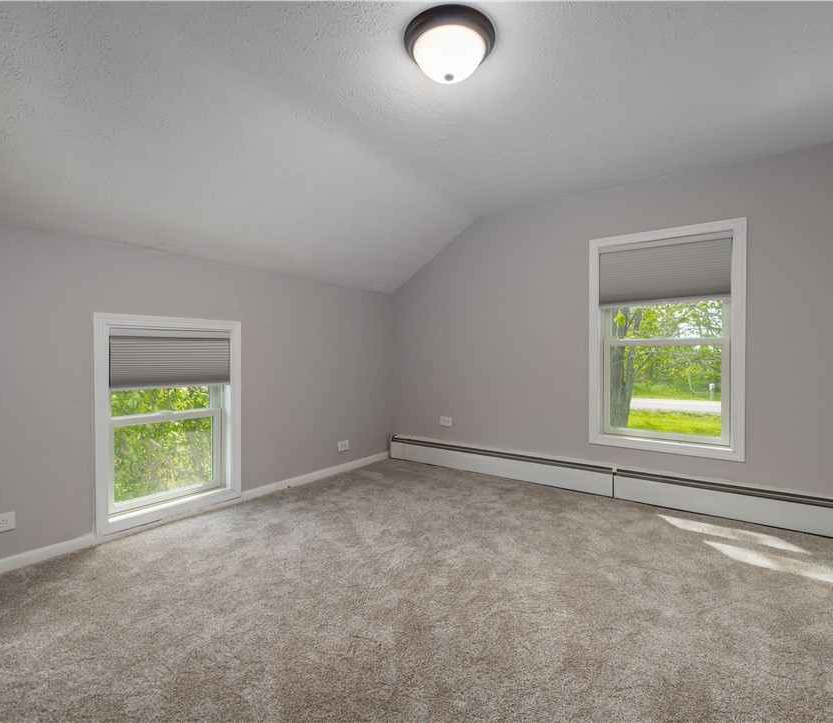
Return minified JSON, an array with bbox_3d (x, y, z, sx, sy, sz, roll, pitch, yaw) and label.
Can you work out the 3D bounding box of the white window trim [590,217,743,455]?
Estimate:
[{"bbox_3d":[1.629,-0.133,2.809,0.890,1.455,0.120,0,1,37],"label":"white window trim"}]

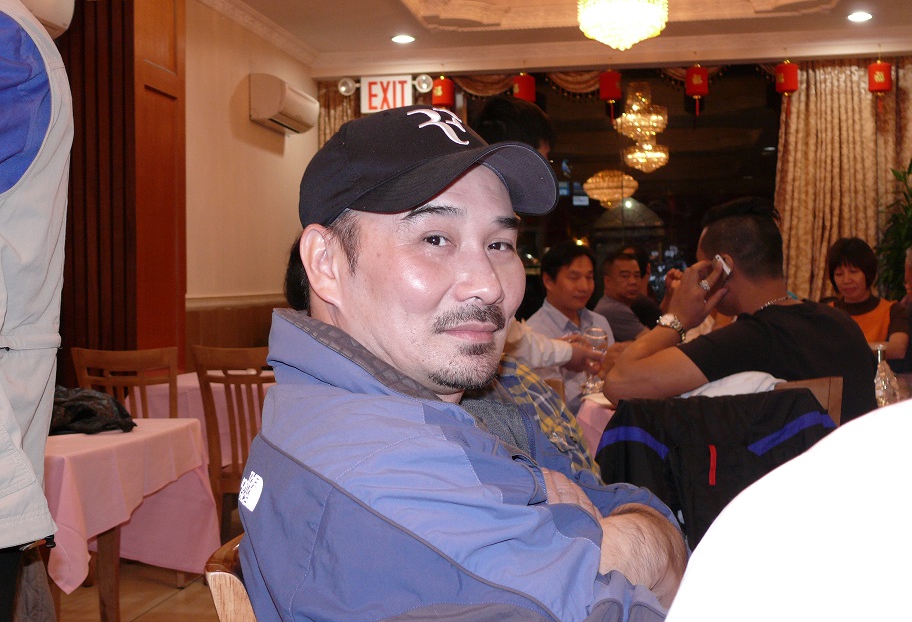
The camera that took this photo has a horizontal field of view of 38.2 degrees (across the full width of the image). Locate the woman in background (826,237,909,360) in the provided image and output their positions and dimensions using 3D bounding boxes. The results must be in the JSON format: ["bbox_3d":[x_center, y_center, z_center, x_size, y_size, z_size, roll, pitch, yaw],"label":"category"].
[{"bbox_3d":[1.509,0.368,4.837,0.500,1.270,0.650,-1,2,20],"label":"woman in background"}]

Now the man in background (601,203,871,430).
[{"bbox_3d":[0.678,0.393,3.220,0.580,1.330,0.720,-2,2,-40],"label":"man in background"}]

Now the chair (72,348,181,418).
[{"bbox_3d":[-1.208,0.588,5.235,0.420,0.910,0.500,-1,1,12],"label":"chair"}]

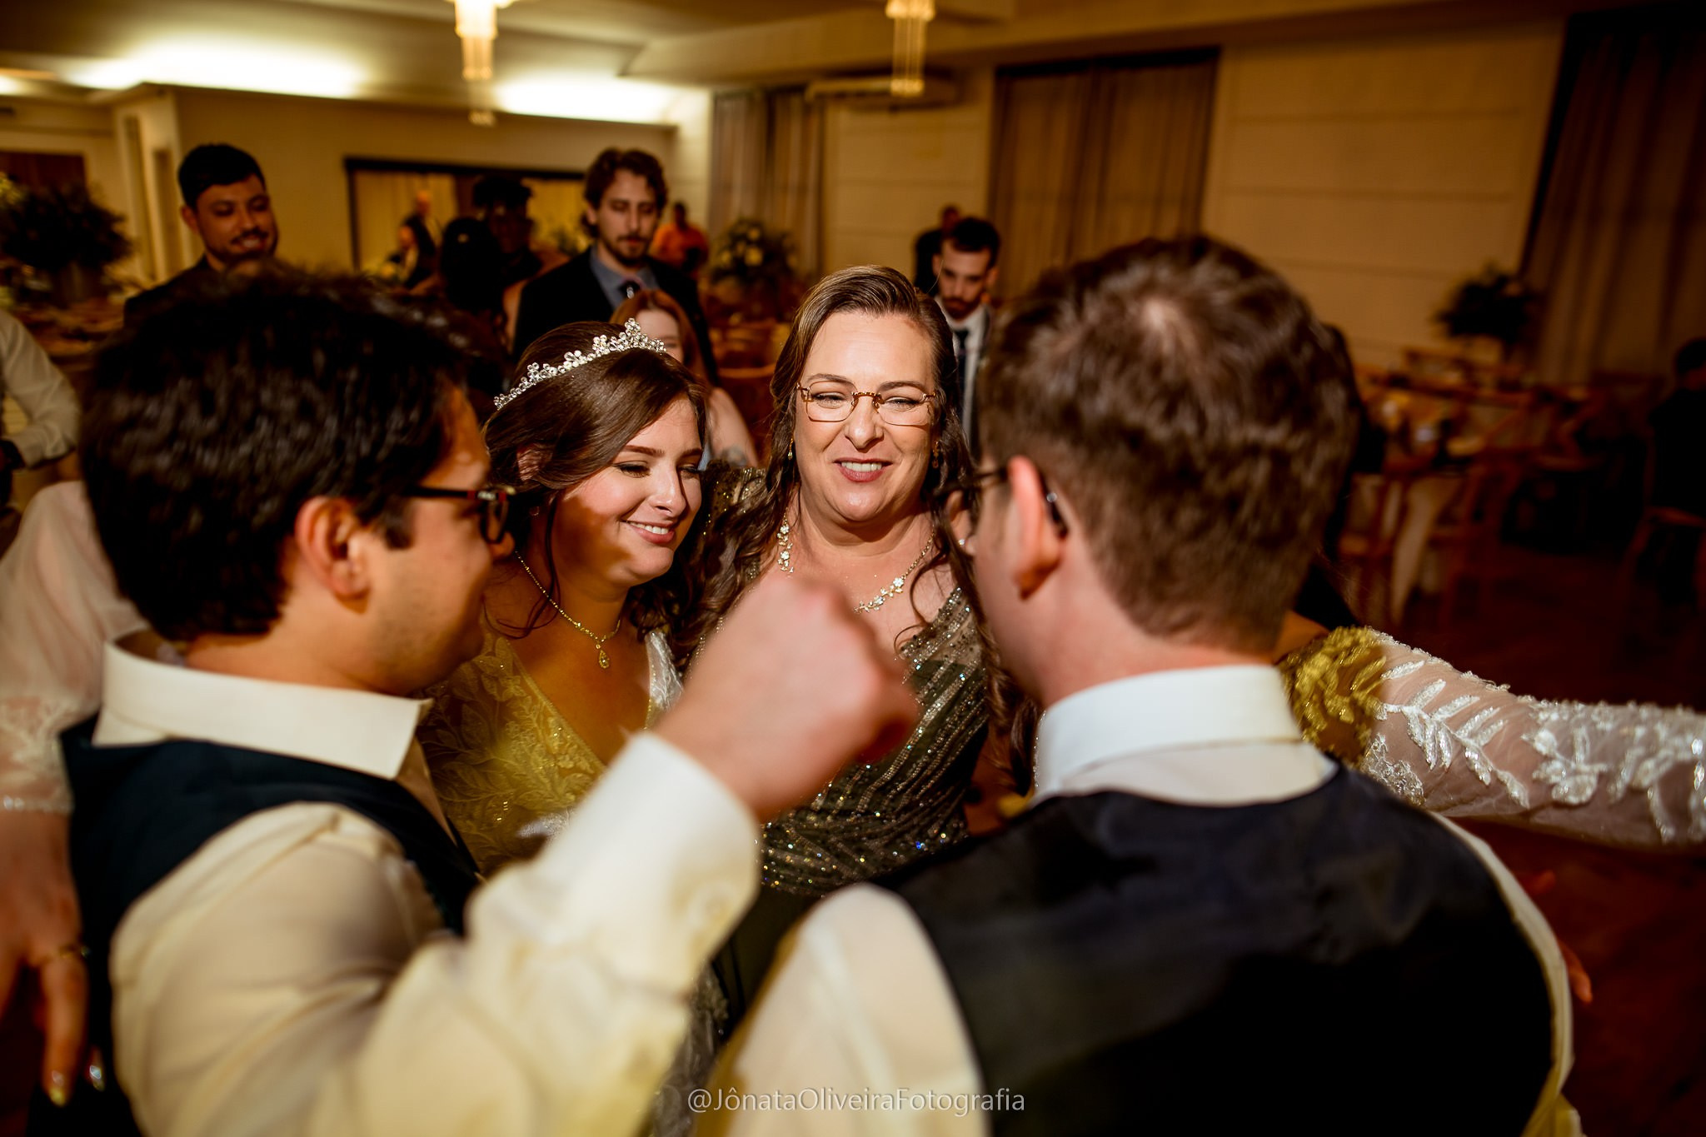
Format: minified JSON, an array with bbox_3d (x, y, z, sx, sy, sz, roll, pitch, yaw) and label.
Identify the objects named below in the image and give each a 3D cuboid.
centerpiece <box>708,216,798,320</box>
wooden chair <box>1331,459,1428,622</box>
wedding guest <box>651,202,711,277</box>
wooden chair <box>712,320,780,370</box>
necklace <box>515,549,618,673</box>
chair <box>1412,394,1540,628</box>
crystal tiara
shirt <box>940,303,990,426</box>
[{"bbox_3d":[-0.812,-2.442,9.300,0.660,0.760,0.660,2,17,-1],"label":"centerpiece"},{"bbox_3d":[2.230,-0.111,4.800,0.430,0.900,0.480,14,21,33],"label":"wooden chair"},{"bbox_3d":[-1.596,-2.483,10.558,0.500,1.720,0.320,-1,18,-10],"label":"wedding guest"},{"bbox_3d":[-0.782,-1.396,8.500,0.450,0.900,0.480,-1,18,-10],"label":"wooden chair"},{"bbox_3d":[-0.260,0.028,1.050,0.135,0.115,0.115,-8,6,-28],"label":"necklace"},{"bbox_3d":[2.965,-0.291,5.400,0.480,0.940,0.440,-1,18,-10],"label":"chair"},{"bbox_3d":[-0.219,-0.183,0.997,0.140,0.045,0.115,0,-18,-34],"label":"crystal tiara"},{"bbox_3d":[0.281,-0.379,3.102,0.440,0.680,0.260,4,18,6],"label":"shirt"}]

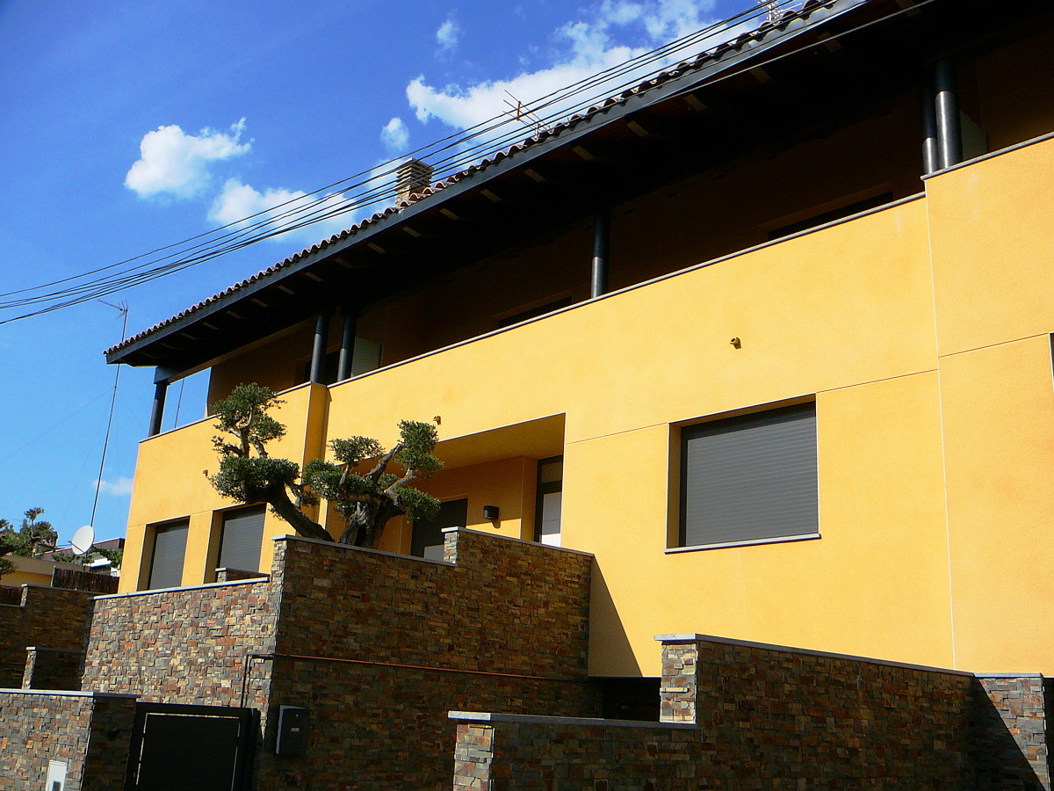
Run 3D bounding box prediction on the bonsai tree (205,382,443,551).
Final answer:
[{"bbox_3d":[-2.052,0.886,10.800,2.300,2.000,1.600,6,-17,-10],"label":"bonsai tree"}]

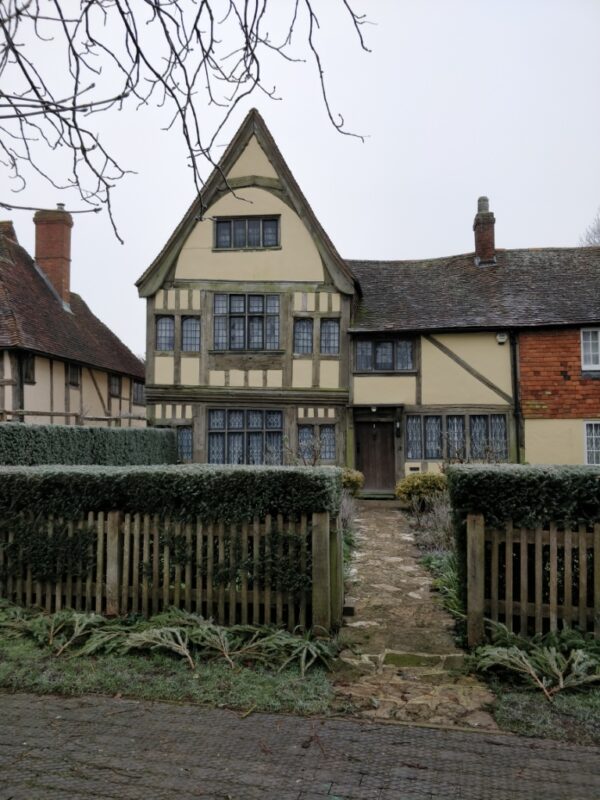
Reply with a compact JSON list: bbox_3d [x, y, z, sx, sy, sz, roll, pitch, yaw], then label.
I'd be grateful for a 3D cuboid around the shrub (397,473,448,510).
[{"bbox_3d":[2.701,2.029,12.300,1.100,0.830,1.000,0,-4,5],"label":"shrub"}]

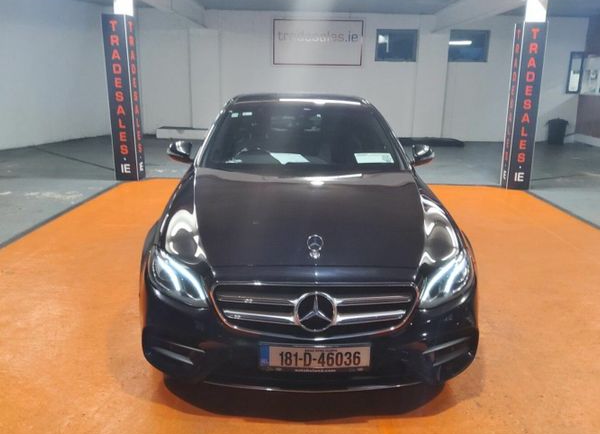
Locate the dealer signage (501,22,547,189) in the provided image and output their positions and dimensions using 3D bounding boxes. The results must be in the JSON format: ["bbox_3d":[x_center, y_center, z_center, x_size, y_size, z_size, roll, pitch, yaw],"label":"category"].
[{"bbox_3d":[3.350,-1.623,6.801,0.390,2.400,0.390,0,17,0],"label":"dealer signage"}]

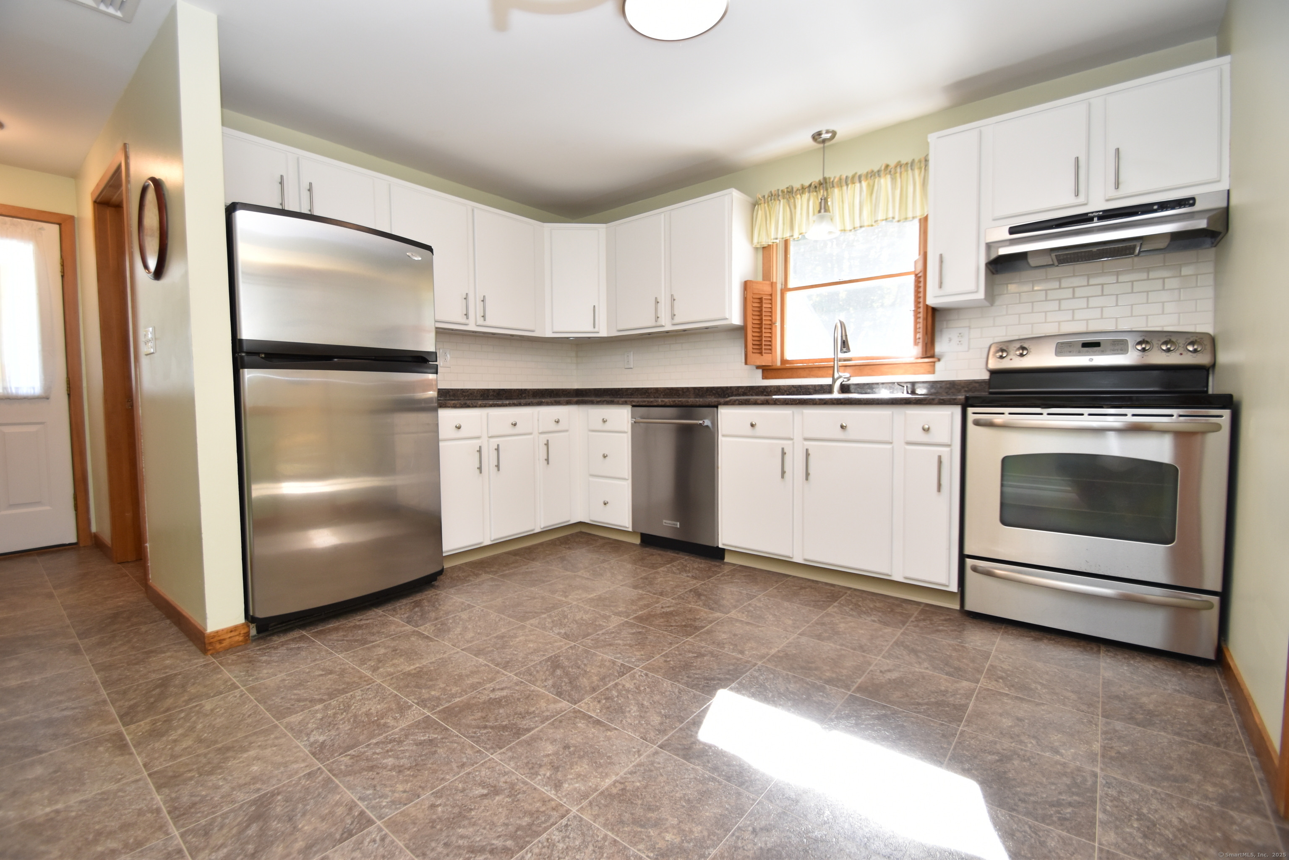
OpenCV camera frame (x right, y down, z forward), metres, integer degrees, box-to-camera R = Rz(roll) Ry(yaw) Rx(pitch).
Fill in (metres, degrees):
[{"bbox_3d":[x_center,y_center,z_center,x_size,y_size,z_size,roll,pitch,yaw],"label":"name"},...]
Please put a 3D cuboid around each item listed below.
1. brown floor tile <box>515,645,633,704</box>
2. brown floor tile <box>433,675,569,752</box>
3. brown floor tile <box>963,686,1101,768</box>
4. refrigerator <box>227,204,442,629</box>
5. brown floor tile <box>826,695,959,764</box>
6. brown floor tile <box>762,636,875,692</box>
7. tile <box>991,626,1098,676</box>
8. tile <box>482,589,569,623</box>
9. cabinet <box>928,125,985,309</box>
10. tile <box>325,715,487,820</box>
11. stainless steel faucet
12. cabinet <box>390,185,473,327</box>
[{"bbox_3d":[-0.236,0.821,1.816,0.305,0.010,0.298,2,4,39],"label":"brown floor tile"},{"bbox_3d":[-0.422,0.845,1.609,0.303,0.010,0.300,2,4,38],"label":"brown floor tile"},{"bbox_3d":[1.089,0.828,1.512,0.298,0.010,0.298,2,4,39],"label":"brown floor tile"},{"bbox_3d":[-1.539,-0.049,2.536,0.804,1.640,0.798,2,3,38],"label":"refrigerator"},{"bbox_3d":[0.662,0.833,1.473,0.300,0.010,0.293,2,4,39],"label":"brown floor tile"},{"bbox_3d":[0.627,0.825,1.900,0.303,0.015,0.299,2,3,39],"label":"brown floor tile"},{"bbox_3d":[1.501,0.818,2.007,0.305,0.010,0.310,2,4,38],"label":"tile"},{"bbox_3d":[-0.531,0.798,2.454,0.304,0.010,0.300,2,4,39],"label":"tile"},{"bbox_3d":[1.531,-0.990,2.603,0.230,0.785,0.320,2,4,38],"label":"cabinet"},{"bbox_3d":[-0.608,0.858,1.383,0.303,0.010,0.297,2,4,38],"label":"tile"},{"bbox_3d":[1.109,-0.401,3.004,0.085,0.434,0.230,0,3,6],"label":"stainless steel faucet"},{"bbox_3d":[-1.349,-0.998,3.217,0.320,0.743,0.496,2,4,39],"label":"cabinet"}]

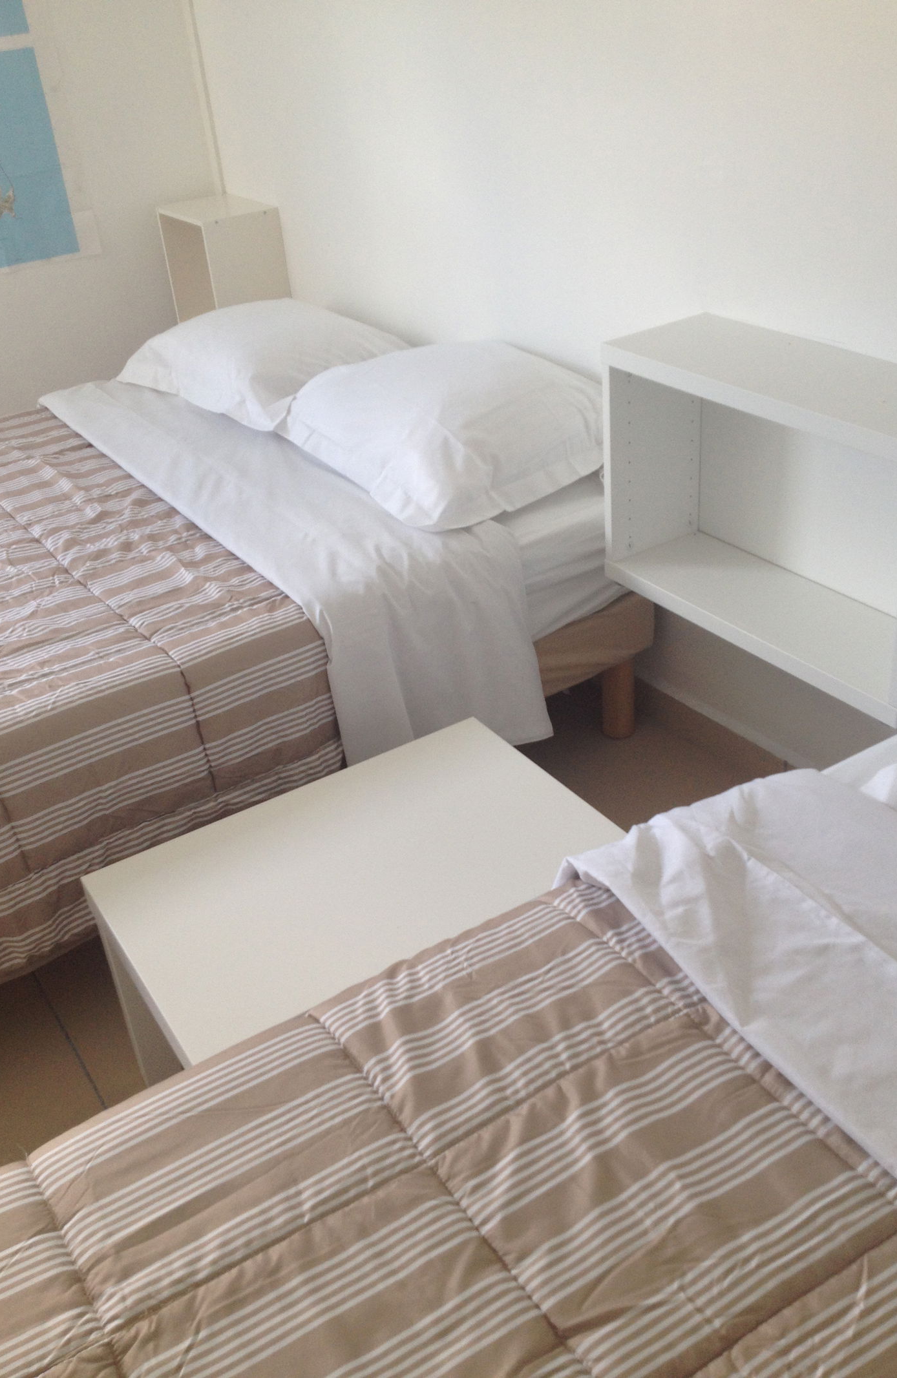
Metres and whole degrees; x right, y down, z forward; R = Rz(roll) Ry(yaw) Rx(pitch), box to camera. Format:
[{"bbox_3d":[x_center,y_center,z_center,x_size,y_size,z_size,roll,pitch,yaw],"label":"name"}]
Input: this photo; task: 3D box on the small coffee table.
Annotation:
[{"bbox_3d":[-0.032,0.432,1.645,0.550,0.450,0.550,-21,34,-25],"label":"small coffee table"}]

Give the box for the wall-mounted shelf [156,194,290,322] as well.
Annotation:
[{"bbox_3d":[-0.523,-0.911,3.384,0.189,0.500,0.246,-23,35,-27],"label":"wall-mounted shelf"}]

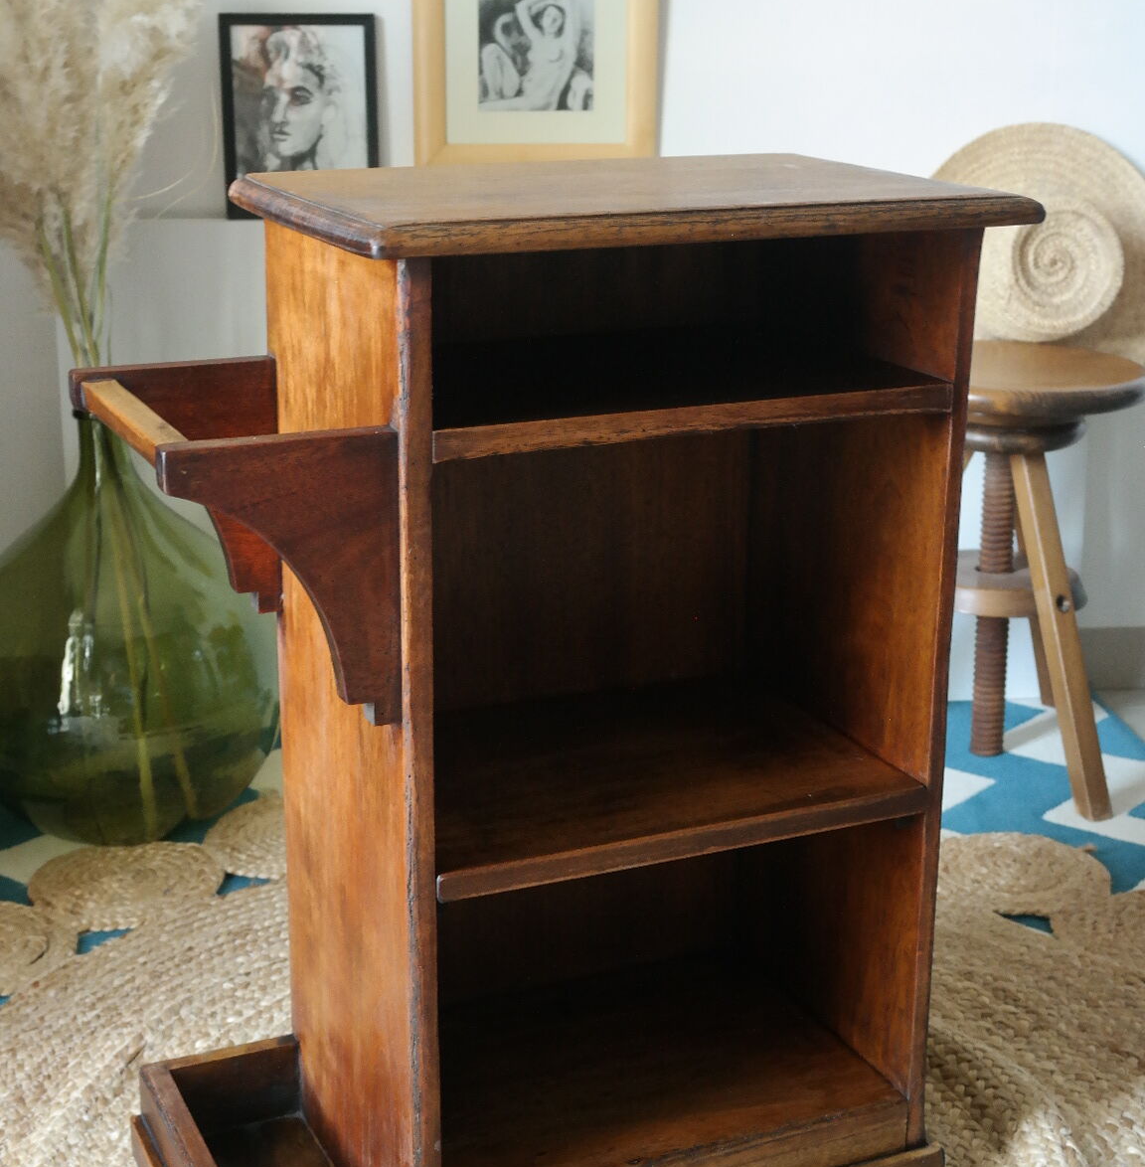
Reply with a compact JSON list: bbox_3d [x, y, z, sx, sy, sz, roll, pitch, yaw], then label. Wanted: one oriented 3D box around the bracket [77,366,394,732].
[{"bbox_3d":[-0.224,-0.029,1.335,0.140,0.185,0.267,-7,18,-23],"label":"bracket"}]

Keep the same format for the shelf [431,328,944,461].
[{"bbox_3d":[0.029,-0.139,1.410,0.368,0.019,0.272,-7,18,-23],"label":"shelf"}]

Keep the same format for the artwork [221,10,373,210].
[{"bbox_3d":[-0.313,-0.538,2.370,0.177,0.232,0.015,0,17,-3],"label":"artwork"}]

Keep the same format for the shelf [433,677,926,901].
[{"bbox_3d":[0.027,0.136,1.493,0.368,0.021,0.272,-7,18,-23],"label":"shelf"}]

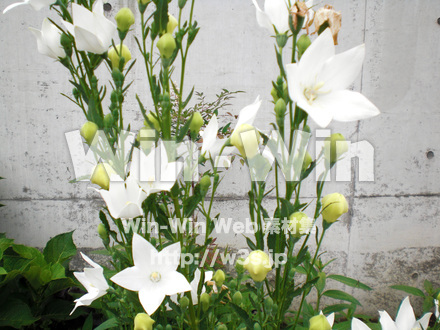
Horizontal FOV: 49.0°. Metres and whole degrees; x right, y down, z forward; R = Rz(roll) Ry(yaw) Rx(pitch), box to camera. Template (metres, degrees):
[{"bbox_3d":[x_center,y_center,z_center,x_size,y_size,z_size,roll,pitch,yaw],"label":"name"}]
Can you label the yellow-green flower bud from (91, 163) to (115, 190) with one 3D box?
[{"bbox_3d":[-0.123,0.012,0.510,0.026,0.030,0.026,-11,-12,-2],"label":"yellow-green flower bud"}]

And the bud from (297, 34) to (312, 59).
[{"bbox_3d":[0.087,-0.123,0.500,0.015,0.025,0.015,10,13,0],"label":"bud"}]

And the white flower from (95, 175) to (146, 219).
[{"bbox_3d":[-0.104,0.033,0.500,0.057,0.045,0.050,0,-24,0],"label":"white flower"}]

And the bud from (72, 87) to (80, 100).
[{"bbox_3d":[-0.158,-0.079,0.530,0.007,0.015,0.007,-16,13,0],"label":"bud"}]

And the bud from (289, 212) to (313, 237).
[{"bbox_3d":[0.081,0.061,0.490,0.022,0.025,0.022,0,12,0],"label":"bud"}]

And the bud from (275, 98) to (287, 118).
[{"bbox_3d":[0.063,-0.059,0.500,0.012,0.021,0.012,0,13,0],"label":"bud"}]

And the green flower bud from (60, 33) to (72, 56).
[{"bbox_3d":[-0.162,-0.127,0.510,0.012,0.025,0.012,-16,13,0],"label":"green flower bud"}]

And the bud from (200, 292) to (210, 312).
[{"bbox_3d":[-0.017,0.162,0.570,0.011,0.024,0.011,-3,13,0],"label":"bud"}]

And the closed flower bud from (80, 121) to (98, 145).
[{"bbox_3d":[-0.138,-0.034,0.510,0.018,0.024,0.018,-14,9,3],"label":"closed flower bud"}]

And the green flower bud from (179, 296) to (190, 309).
[{"bbox_3d":[-0.041,0.162,0.570,0.012,0.015,0.012,5,13,0],"label":"green flower bud"}]

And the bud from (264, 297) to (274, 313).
[{"bbox_3d":[0.059,0.168,0.580,0.011,0.020,0.011,0,13,0],"label":"bud"}]

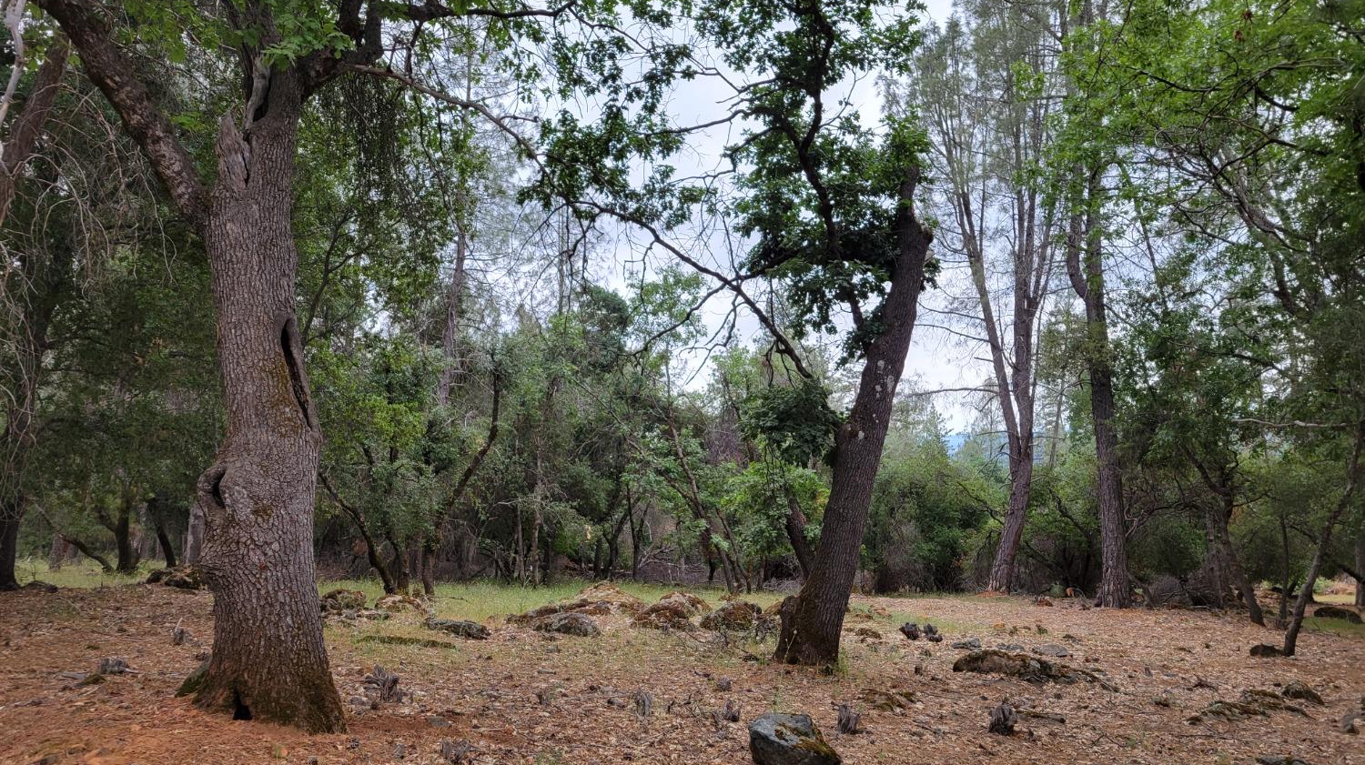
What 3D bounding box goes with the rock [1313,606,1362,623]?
[{"bbox_3d":[9.268,3.280,14.500,0.630,0.220,0.450,-3,-6,28],"label":"rock"}]

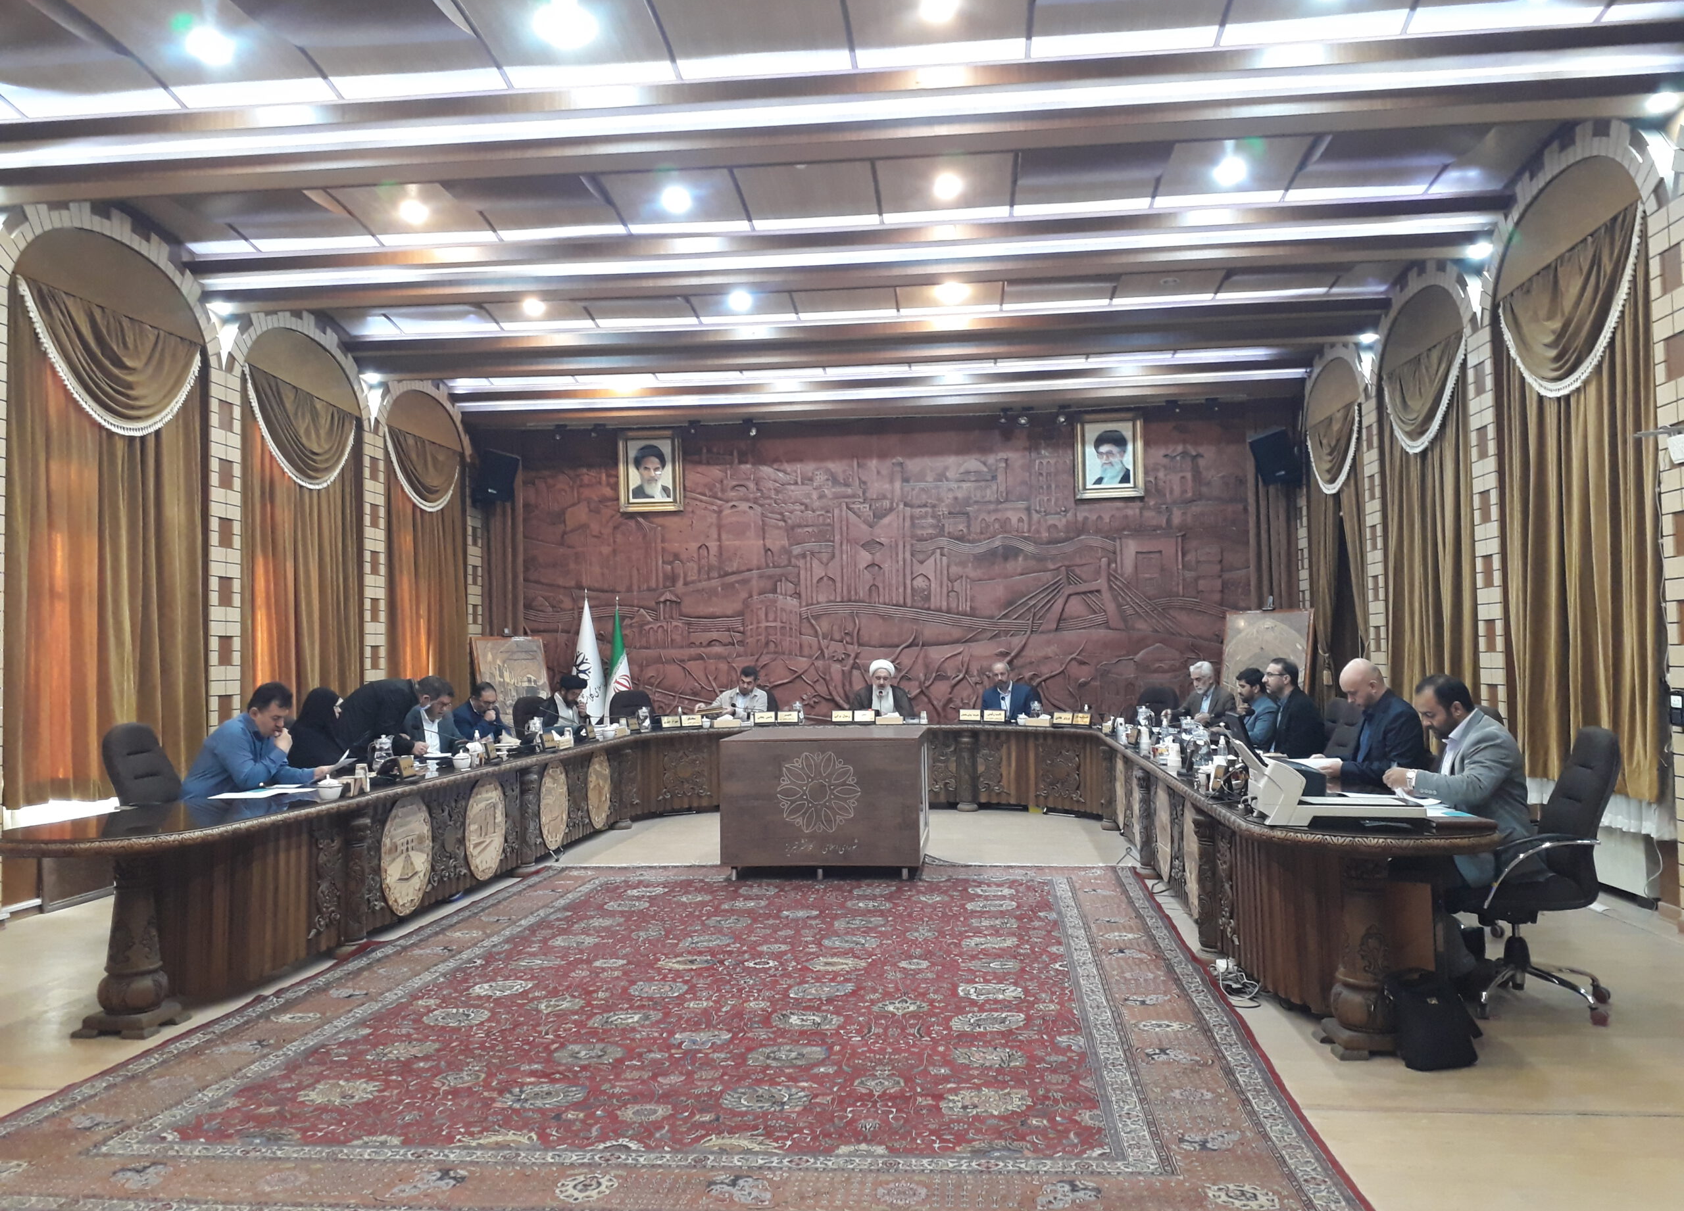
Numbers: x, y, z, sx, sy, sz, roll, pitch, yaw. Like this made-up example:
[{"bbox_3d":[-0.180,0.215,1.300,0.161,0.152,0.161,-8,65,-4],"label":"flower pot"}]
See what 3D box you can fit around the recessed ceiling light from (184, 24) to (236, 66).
[{"bbox_3d":[-3.044,-2.702,6.326,0.170,0.060,0.170,-1,-2,6],"label":"recessed ceiling light"}]

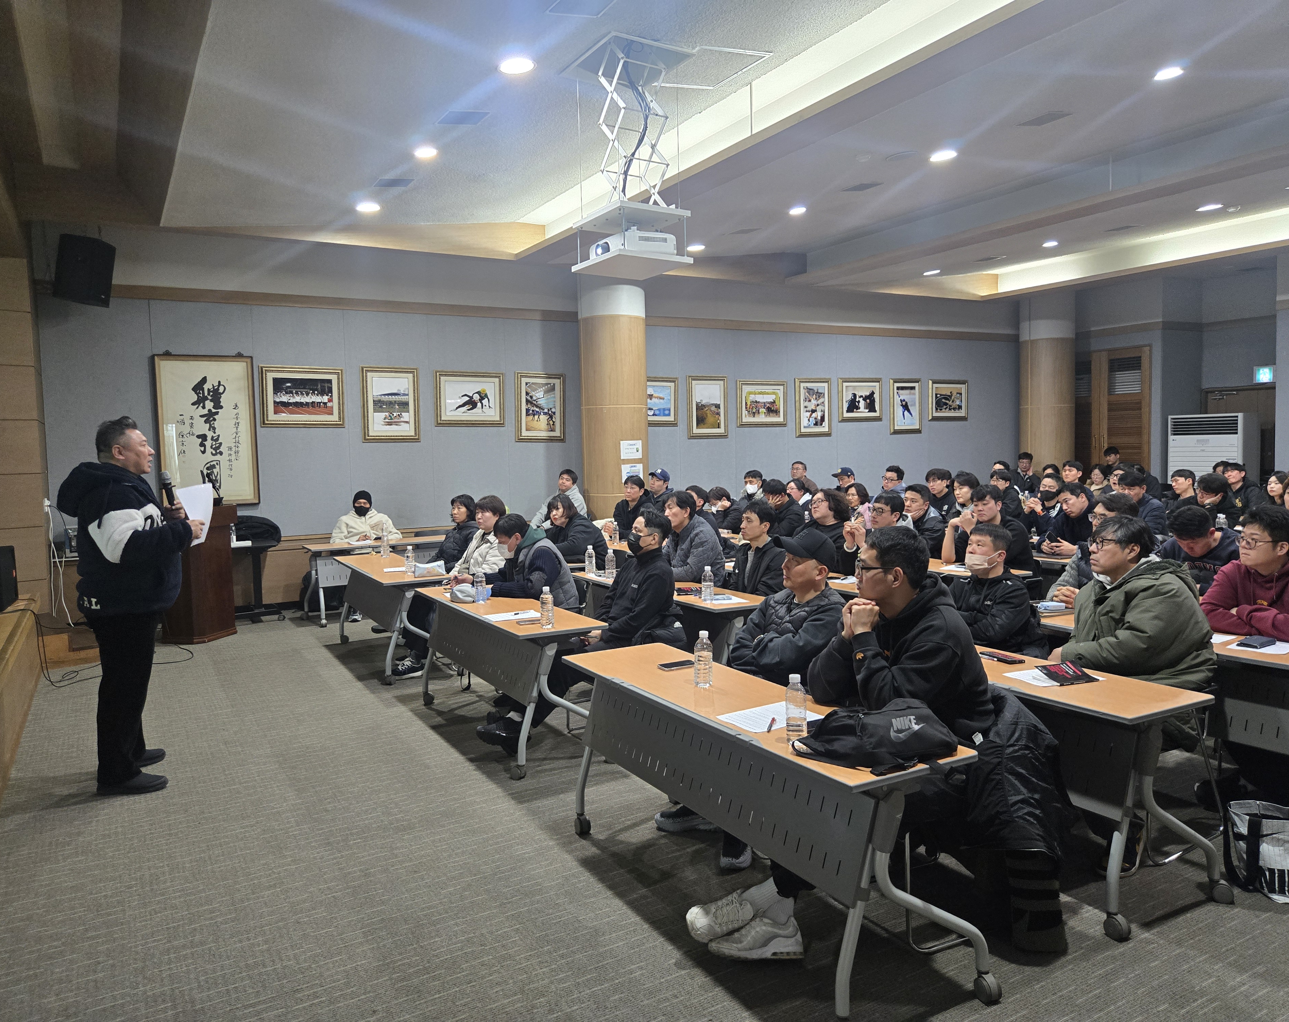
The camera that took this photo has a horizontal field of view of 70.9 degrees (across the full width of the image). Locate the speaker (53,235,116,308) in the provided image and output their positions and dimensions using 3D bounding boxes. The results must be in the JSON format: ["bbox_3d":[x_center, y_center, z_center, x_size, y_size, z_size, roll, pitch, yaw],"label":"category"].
[{"bbox_3d":[-4.984,-2.127,8.050,0.330,0.543,0.366,9,3,-7],"label":"speaker"}]

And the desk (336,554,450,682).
[{"bbox_3d":[-1.949,0.801,7.110,0.570,0.745,1.738,-4,5,-29],"label":"desk"}]

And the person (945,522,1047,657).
[{"bbox_3d":[1.613,0.673,4.226,0.820,1.240,0.540,-4,5,-29],"label":"person"}]

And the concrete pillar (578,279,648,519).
[{"bbox_3d":[-0.375,-0.985,10.764,0.790,3.730,0.790,-1,4,0],"label":"concrete pillar"}]

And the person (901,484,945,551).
[{"bbox_3d":[2.274,0.425,7.174,0.820,1.270,0.540,-4,5,-29],"label":"person"}]

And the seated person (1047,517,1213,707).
[{"bbox_3d":[1.834,0.690,3.696,0.860,1.300,0.600,-3,4,-24],"label":"seated person"}]

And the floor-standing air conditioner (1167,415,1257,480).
[{"bbox_3d":[8.297,-0.461,13.224,0.460,1.874,1.038,-4,5,-29],"label":"floor-standing air conditioner"}]

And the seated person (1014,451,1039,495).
[{"bbox_3d":[5.122,-0.054,12.243,0.520,1.380,0.800,2,5,40],"label":"seated person"}]

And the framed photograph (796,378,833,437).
[{"bbox_3d":[2.350,-1.444,12.662,0.620,0.810,0.045,-4,5,-29],"label":"framed photograph"}]

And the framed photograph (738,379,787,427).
[{"bbox_3d":[1.587,-1.444,12.160,0.830,0.625,0.050,-3,5,-31],"label":"framed photograph"}]

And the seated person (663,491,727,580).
[{"bbox_3d":[0.297,0.513,6.452,0.820,1.290,0.540,-4,5,-29],"label":"seated person"}]

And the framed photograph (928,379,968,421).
[{"bbox_3d":[4.667,-1.695,13.943,0.815,0.615,0.045,-4,5,-29],"label":"framed photograph"}]

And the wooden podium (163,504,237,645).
[{"bbox_3d":[-3.963,0.544,8.044,0.430,1.190,0.550,0,4,18],"label":"wooden podium"}]

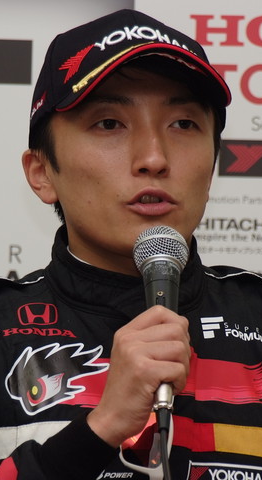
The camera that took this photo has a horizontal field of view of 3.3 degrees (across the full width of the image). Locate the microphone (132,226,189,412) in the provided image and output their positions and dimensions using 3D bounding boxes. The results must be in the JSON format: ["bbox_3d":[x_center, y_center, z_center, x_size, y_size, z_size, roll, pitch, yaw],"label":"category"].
[{"bbox_3d":[0.029,0.070,4.058,0.051,0.184,0.051,-1,-28,0],"label":"microphone"}]

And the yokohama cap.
[{"bbox_3d":[0.006,-0.160,4.190,0.181,0.127,0.262,1,-10,-15],"label":"yokohama cap"}]

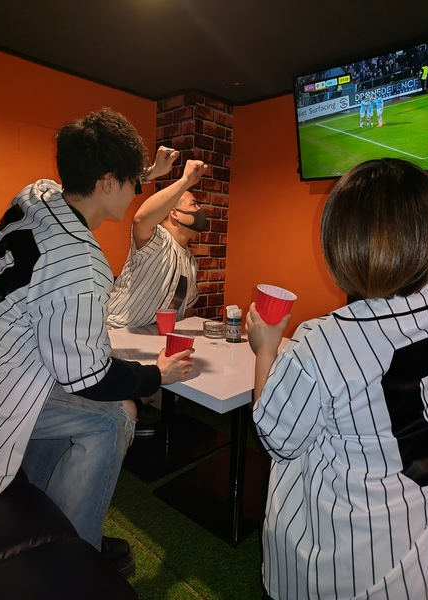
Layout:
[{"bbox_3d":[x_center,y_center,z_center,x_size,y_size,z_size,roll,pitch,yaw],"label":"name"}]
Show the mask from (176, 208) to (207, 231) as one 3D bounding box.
[{"bbox_3d":[-0.102,-0.367,1.840,0.130,0.115,0.140,-15,7,3],"label":"mask"}]

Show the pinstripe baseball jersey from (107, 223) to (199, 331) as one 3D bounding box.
[{"bbox_3d":[-0.288,-0.119,1.930,0.340,0.530,0.440,20,11,27],"label":"pinstripe baseball jersey"}]

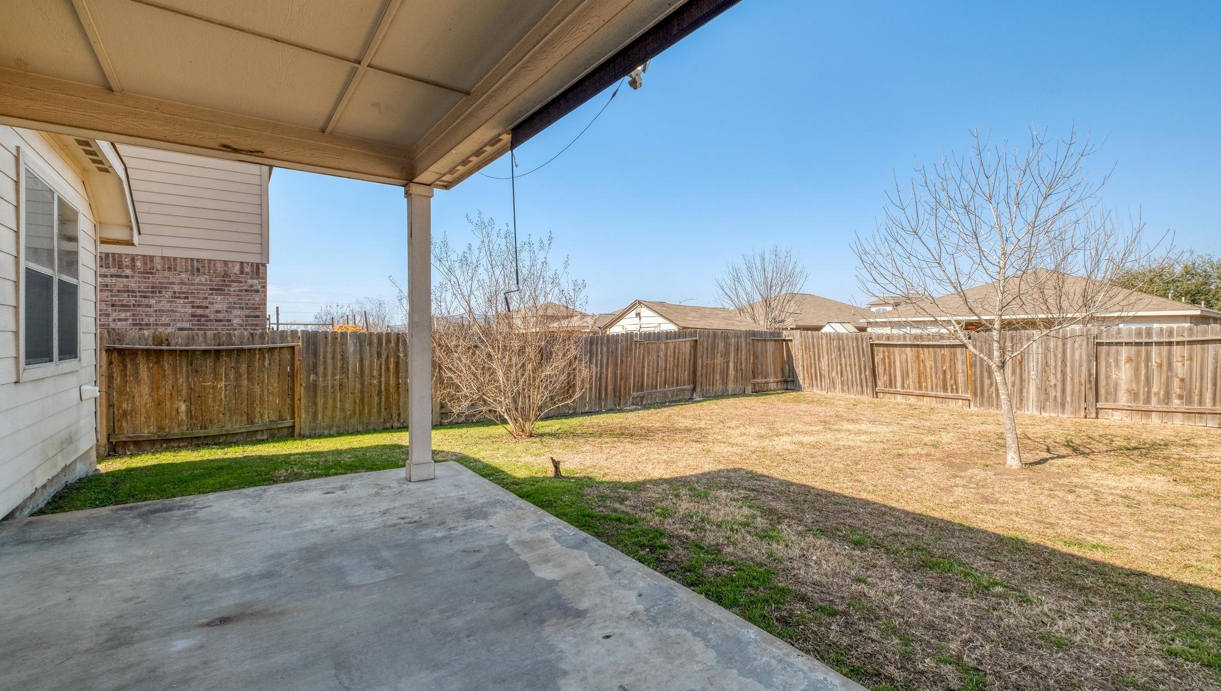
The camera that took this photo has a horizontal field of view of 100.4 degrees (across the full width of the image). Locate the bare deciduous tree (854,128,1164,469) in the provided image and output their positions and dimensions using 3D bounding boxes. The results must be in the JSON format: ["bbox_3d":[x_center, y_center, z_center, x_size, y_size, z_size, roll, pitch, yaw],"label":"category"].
[{"bbox_3d":[4.760,-0.560,6.100,3.650,4.020,3.500,0,1,0],"label":"bare deciduous tree"}]

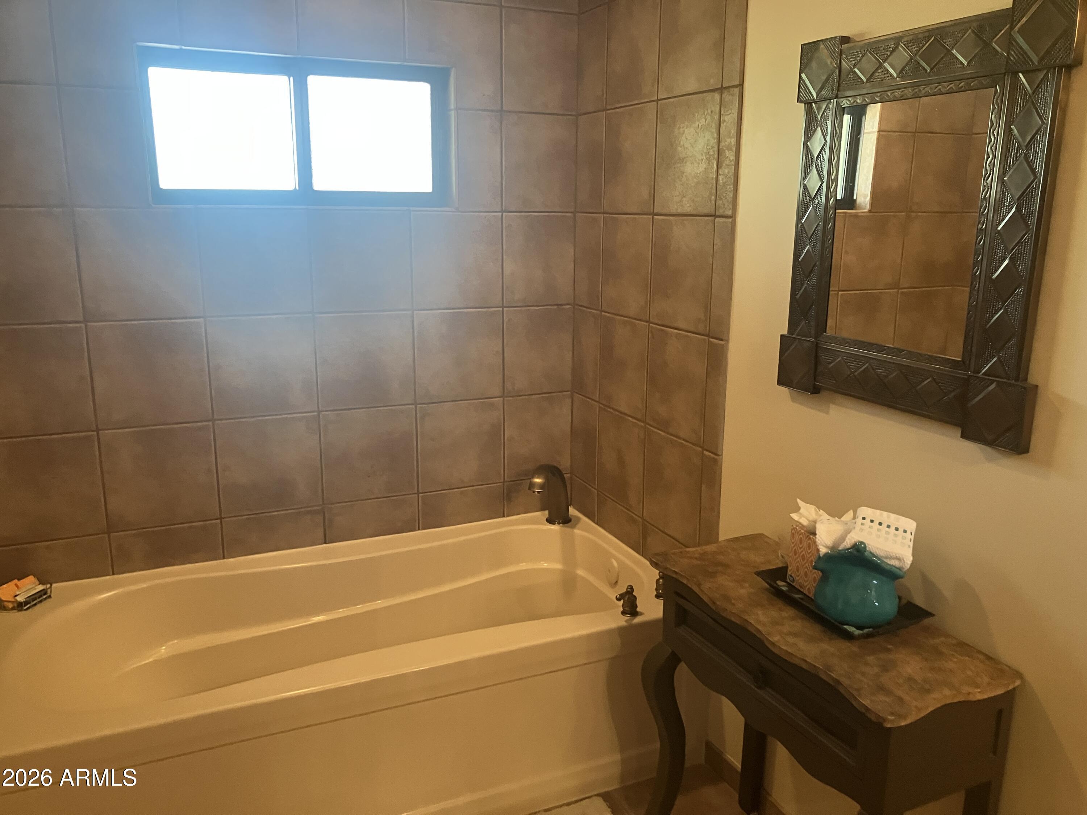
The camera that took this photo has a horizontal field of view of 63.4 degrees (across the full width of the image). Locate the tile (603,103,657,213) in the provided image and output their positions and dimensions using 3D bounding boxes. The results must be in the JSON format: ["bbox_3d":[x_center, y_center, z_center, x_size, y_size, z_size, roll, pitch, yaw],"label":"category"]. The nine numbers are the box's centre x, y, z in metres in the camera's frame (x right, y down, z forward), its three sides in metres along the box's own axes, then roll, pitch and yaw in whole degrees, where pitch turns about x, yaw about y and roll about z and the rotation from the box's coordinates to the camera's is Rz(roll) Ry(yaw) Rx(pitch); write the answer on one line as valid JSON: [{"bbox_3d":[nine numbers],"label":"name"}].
[{"bbox_3d":[0.260,-0.741,2.635,0.010,0.305,0.305,-5,14,-24],"label":"tile"}]

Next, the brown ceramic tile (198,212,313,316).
[{"bbox_3d":[-0.859,-0.432,2.644,0.310,0.310,0.010,-5,14,-23],"label":"brown ceramic tile"}]

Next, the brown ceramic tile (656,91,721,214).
[{"bbox_3d":[0.387,-0.677,2.368,0.010,0.305,0.302,-5,14,-24],"label":"brown ceramic tile"}]

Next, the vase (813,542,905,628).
[{"bbox_3d":[0.613,0.328,1.712,0.170,0.166,0.165,6,14,21],"label":"vase"}]

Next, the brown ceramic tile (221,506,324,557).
[{"bbox_3d":[-0.855,0.395,2.794,0.305,0.123,0.010,-5,14,-24],"label":"brown ceramic tile"}]

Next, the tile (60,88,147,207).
[{"bbox_3d":[-1.179,-0.697,2.385,0.191,0.305,0.010,-5,14,-24],"label":"tile"}]

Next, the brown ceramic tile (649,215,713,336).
[{"bbox_3d":[0.382,-0.370,2.420,0.010,0.304,0.306,-5,14,-23],"label":"brown ceramic tile"}]

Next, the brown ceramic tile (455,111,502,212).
[{"bbox_3d":[-0.202,-0.789,2.823,0.148,0.305,0.010,-5,14,-24],"label":"brown ceramic tile"}]

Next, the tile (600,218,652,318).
[{"bbox_3d":[0.261,-0.445,2.747,0.010,0.310,0.310,-5,14,-23],"label":"tile"}]

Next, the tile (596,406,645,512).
[{"bbox_3d":[0.254,0.171,2.891,0.010,0.310,0.310,-5,14,-23],"label":"tile"}]

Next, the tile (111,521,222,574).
[{"bbox_3d":[-1.139,0.421,2.670,0.305,0.123,0.010,-5,14,-24],"label":"tile"}]

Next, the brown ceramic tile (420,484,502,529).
[{"bbox_3d":[-0.287,0.343,3.042,0.305,0.123,0.010,-5,14,-24],"label":"brown ceramic tile"}]

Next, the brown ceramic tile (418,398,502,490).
[{"bbox_3d":[-0.283,0.127,3.003,0.307,0.305,0.010,-5,14,-24],"label":"brown ceramic tile"}]

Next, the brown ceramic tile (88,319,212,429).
[{"bbox_3d":[-1.151,-0.098,2.590,0.310,0.310,0.010,-5,14,-23],"label":"brown ceramic tile"}]

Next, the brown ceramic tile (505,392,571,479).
[{"bbox_3d":[-0.019,0.103,3.105,0.256,0.304,0.010,-5,14,-23],"label":"brown ceramic tile"}]

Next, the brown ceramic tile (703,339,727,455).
[{"bbox_3d":[0.466,-0.028,2.361,0.010,0.310,0.075,-5,14,-23],"label":"brown ceramic tile"}]

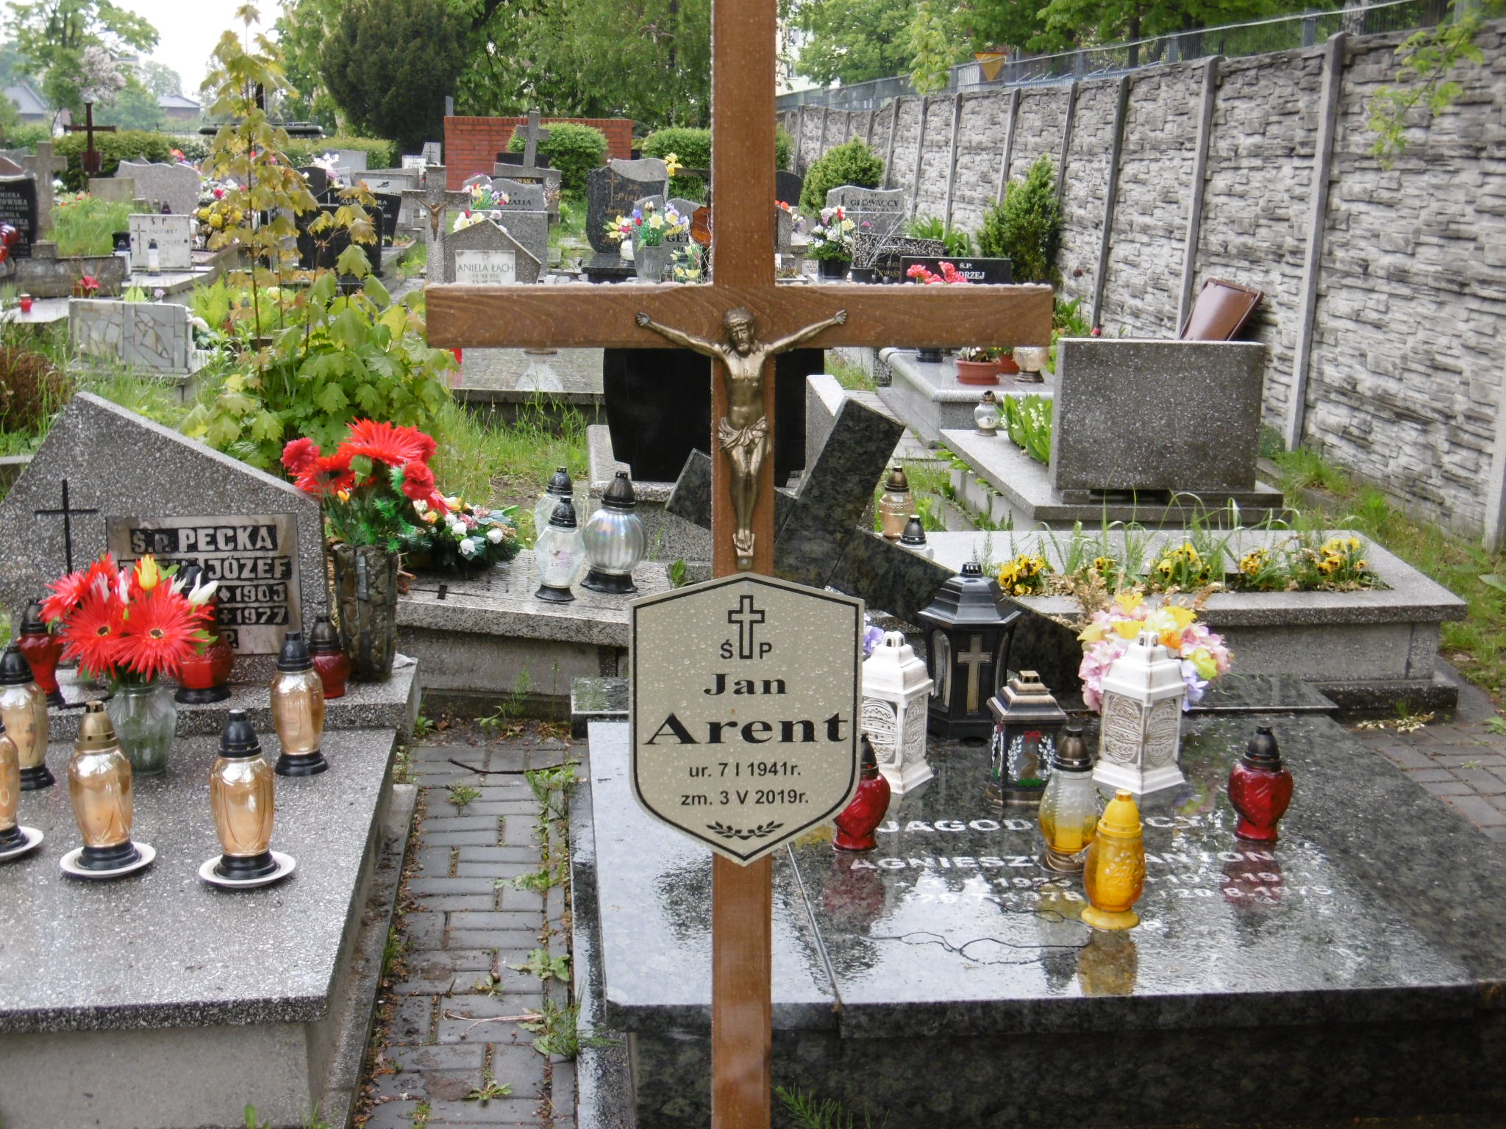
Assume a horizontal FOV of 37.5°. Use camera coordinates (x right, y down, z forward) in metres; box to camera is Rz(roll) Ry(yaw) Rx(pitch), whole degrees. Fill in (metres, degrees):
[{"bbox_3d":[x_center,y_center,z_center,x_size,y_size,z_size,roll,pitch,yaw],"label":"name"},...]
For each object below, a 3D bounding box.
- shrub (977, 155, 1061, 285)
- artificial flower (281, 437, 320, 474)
[{"bbox_3d":[1.886,-2.094,15.368,0.568,1.468,0.568,1,11,0],"label":"shrub"},{"bbox_3d":[-1.015,-0.244,4.978,0.084,0.084,0.078,2,11,6],"label":"artificial flower"}]

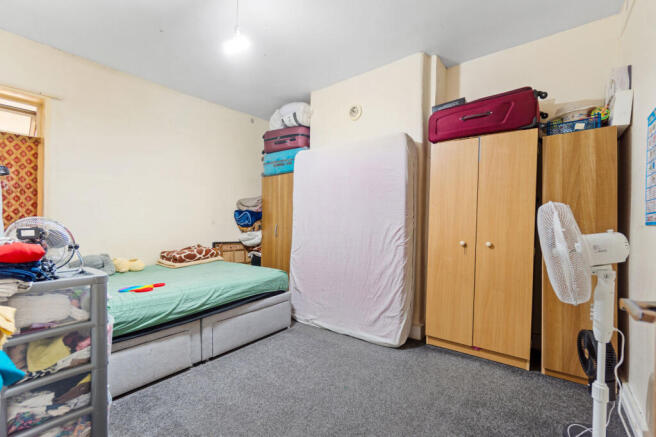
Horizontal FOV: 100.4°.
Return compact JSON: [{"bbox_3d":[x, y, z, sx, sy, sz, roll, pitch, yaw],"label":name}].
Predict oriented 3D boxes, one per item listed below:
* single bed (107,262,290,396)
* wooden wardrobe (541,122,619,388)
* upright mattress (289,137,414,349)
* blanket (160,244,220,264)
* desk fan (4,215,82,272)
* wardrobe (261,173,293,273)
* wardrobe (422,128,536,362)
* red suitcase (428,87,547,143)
[{"bbox_3d":[-1.528,0.860,2.575,1.370,0.580,1.930,0,0,40],"label":"single bed"},{"bbox_3d":[1.886,0.270,2.110,0.395,1.757,0.500,0,0,35],"label":"wooden wardrobe"},{"bbox_3d":[0.210,0.192,2.969,1.350,1.930,0.230,0,-3,37],"label":"upright mattress"},{"bbox_3d":[-1.684,0.440,3.378,0.340,0.180,0.600,0,0,40],"label":"blanket"},{"bbox_3d":[-1.360,0.130,1.290,0.320,0.275,0.180,0,0,-20],"label":"desk fan"},{"bbox_3d":[-0.530,0.260,4.030,0.720,1.780,0.500,0,0,38],"label":"wardrobe"},{"bbox_3d":[1.377,0.235,2.472,0.760,1.830,0.500,2,1,35],"label":"wardrobe"},{"bbox_3d":[1.379,-0.815,2.412,0.820,0.280,0.480,0,0,35],"label":"red suitcase"}]

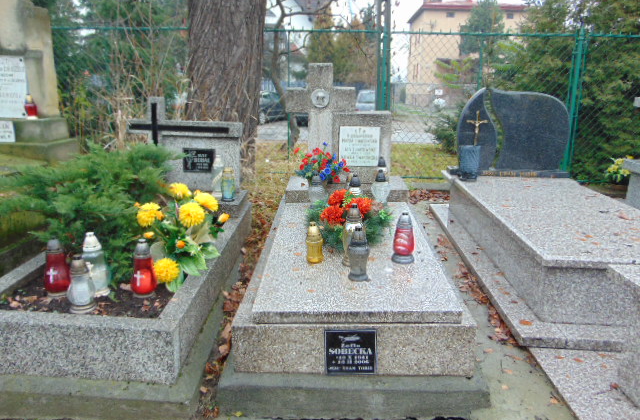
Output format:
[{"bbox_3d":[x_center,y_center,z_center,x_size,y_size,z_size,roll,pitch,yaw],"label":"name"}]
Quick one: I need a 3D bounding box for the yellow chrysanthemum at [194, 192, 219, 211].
[{"bbox_3d":[-0.560,-0.042,2.280,0.108,0.085,0.100,1,17,1],"label":"yellow chrysanthemum"}]

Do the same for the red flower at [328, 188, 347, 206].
[{"bbox_3d":[0.107,-0.076,2.830,0.110,0.105,0.110,1,17,1],"label":"red flower"}]

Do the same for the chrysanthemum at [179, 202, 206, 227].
[{"bbox_3d":[-0.615,0.022,2.230,0.122,0.105,0.112,1,17,1],"label":"chrysanthemum"}]

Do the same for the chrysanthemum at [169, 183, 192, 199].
[{"bbox_3d":[-0.709,-0.099,2.350,0.110,0.080,0.100,1,17,1],"label":"chrysanthemum"}]

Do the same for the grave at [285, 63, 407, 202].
[{"bbox_3d":[0.207,-0.575,3.421,0.896,0.985,0.374,1,17,1],"label":"grave"}]

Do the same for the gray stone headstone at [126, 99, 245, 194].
[{"bbox_3d":[-0.985,-0.489,3.494,0.837,0.719,0.138,1,17,1],"label":"gray stone headstone"}]

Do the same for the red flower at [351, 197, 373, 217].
[{"bbox_3d":[0.247,-0.021,2.750,0.125,0.115,0.120,1,17,1],"label":"red flower"}]

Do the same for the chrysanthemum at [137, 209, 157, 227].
[{"bbox_3d":[-0.856,0.037,2.280,0.097,0.085,0.090,1,17,1],"label":"chrysanthemum"}]

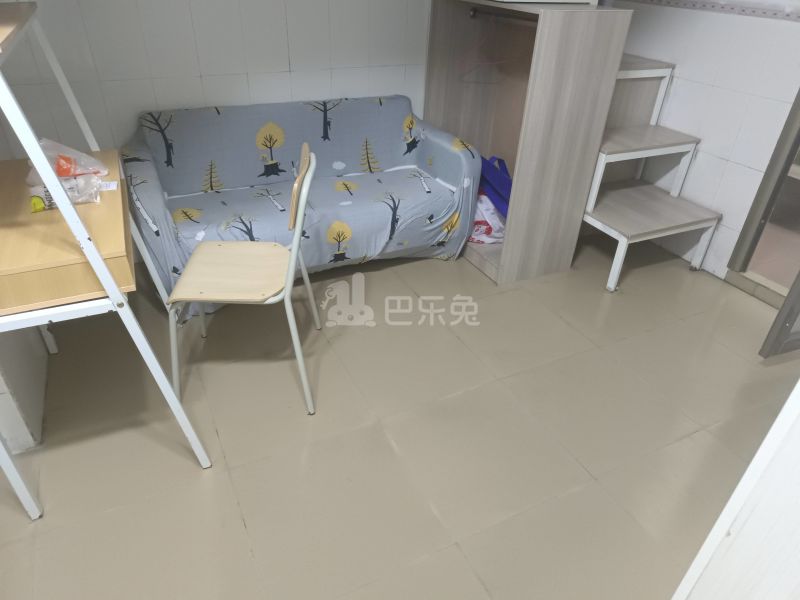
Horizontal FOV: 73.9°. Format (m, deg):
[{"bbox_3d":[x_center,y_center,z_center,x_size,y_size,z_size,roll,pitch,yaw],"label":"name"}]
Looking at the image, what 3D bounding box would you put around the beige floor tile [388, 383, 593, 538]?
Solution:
[{"bbox_3d":[0.265,0.480,1.714,0.500,0.012,0.500,-13,35,-23],"label":"beige floor tile"}]

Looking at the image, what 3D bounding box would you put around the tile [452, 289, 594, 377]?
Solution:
[{"bbox_3d":[0.489,0.132,2.293,0.500,0.010,0.500,-13,36,-23],"label":"tile"}]

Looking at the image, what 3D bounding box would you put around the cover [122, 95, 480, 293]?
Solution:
[{"bbox_3d":[-0.419,-0.487,2.504,1.480,0.745,0.610,-13,36,-23],"label":"cover"}]

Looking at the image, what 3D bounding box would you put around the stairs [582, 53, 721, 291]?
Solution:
[{"bbox_3d":[1.113,-0.711,2.783,0.630,0.930,0.950,-13,35,-23],"label":"stairs"}]

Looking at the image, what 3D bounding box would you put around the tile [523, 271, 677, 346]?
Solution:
[{"bbox_3d":[0.936,0.027,2.489,0.500,0.010,0.500,-13,36,-23],"label":"tile"}]

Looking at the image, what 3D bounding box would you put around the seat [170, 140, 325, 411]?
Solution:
[{"bbox_3d":[-0.507,-0.115,1.773,0.520,0.880,0.510,-1,32,-5],"label":"seat"}]

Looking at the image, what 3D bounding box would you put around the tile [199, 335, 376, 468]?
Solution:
[{"bbox_3d":[-0.406,0.343,1.890,0.500,0.012,0.500,-13,35,-23],"label":"tile"}]

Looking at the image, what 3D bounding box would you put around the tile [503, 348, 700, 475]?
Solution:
[{"bbox_3d":[0.711,0.374,1.913,0.500,0.012,0.500,-13,35,-23],"label":"tile"}]

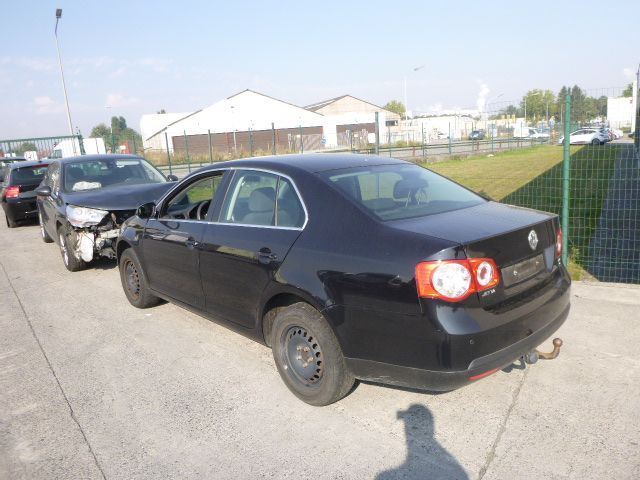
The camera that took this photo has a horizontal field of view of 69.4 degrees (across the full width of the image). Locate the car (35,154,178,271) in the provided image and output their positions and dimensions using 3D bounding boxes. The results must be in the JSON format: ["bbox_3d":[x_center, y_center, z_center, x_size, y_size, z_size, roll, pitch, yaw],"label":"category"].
[{"bbox_3d":[-3.543,-0.610,7.757,1.840,1.490,4.250,-11,14,-35],"label":"car"}]

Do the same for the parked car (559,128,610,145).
[{"bbox_3d":[24.828,-9.713,43.500,4.300,1.470,1.800,6,14,37],"label":"parked car"}]

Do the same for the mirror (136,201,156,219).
[{"bbox_3d":[-1.436,-0.250,3.832,0.190,0.150,0.110,-13,15,-42],"label":"mirror"}]

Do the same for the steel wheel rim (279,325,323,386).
[{"bbox_3d":[-0.065,0.687,2.830,0.150,0.400,0.400,-13,15,-42],"label":"steel wheel rim"}]

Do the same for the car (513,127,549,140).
[{"bbox_3d":[27.391,-13.695,60.000,4.800,1.900,1.850,-2,11,0],"label":"car"}]

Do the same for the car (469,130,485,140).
[{"bbox_3d":[21.154,-14.125,62.000,1.800,1.450,4.400,4,13,30],"label":"car"}]

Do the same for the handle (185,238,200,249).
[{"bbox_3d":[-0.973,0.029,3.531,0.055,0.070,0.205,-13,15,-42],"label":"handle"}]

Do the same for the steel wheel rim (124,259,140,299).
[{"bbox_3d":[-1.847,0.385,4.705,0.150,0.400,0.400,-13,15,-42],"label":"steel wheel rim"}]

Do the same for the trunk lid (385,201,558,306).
[{"bbox_3d":[0.968,0.044,2.721,1.160,0.400,0.590,-13,15,-42],"label":"trunk lid"}]

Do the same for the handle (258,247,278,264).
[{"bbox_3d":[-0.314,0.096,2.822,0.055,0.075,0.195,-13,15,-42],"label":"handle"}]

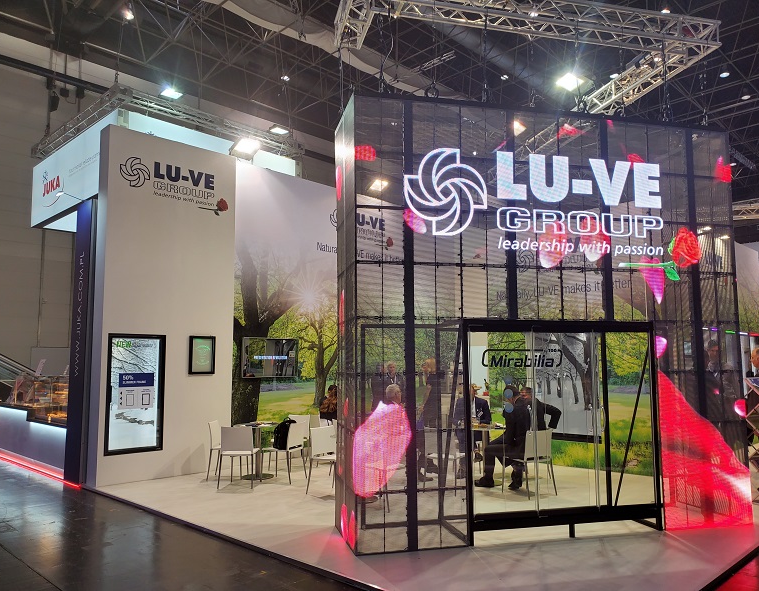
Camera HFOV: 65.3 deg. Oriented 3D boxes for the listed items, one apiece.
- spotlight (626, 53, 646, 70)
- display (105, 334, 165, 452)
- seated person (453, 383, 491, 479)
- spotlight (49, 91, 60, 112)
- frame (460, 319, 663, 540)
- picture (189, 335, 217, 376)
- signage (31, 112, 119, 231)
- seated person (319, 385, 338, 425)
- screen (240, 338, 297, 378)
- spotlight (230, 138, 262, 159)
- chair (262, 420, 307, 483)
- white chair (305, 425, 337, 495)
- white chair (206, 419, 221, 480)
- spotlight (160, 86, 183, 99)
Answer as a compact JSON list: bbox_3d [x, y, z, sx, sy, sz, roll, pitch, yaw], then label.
[{"bbox_3d":[3.242,-2.963,7.500,0.160,0.130,0.270,1,-6,-15],"label":"spotlight"},{"bbox_3d":[-3.330,1.339,8.107,0.791,1.600,0.090,5,-8,-44],"label":"display"},{"bbox_3d":[1.344,1.930,8.600,0.560,1.280,0.850,-1,-6,5],"label":"seated person"},{"bbox_3d":[-5.761,-3.439,10.500,0.140,0.340,0.140,-6,-8,44],"label":"spotlight"},{"bbox_3d":[1.743,1.259,5.730,1.947,2.004,0.300,1,-6,-13],"label":"frame"},{"bbox_3d":[-2.663,0.904,8.871,0.425,0.565,0.070,5,-8,-44],"label":"picture"},{"bbox_3d":[-4.981,-1.910,9.578,3.726,1.132,0.160,-6,-8,44],"label":"signage"},{"bbox_3d":[-0.594,1.981,8.982,0.500,1.270,0.750,-2,-6,14],"label":"seated person"},{"bbox_3d":[-1.788,1.045,9.848,0.080,0.655,1.160,-5,-7,41],"label":"screen"},{"bbox_3d":[-2.234,-2.425,9.838,0.430,0.130,0.330,6,-50,-49],"label":"spotlight"},{"bbox_3d":[-1.283,2.145,8.161,0.520,0.790,0.460,-3,-6,23],"label":"chair"},{"bbox_3d":[-0.572,2.064,7.363,0.520,0.790,0.460,-5,-7,40],"label":"white chair"},{"bbox_3d":[-2.094,2.141,8.234,0.470,0.775,0.450,0,-6,-4],"label":"white chair"},{"bbox_3d":[-3.266,-3.164,9.300,0.240,0.140,0.310,-6,-8,44],"label":"spotlight"}]

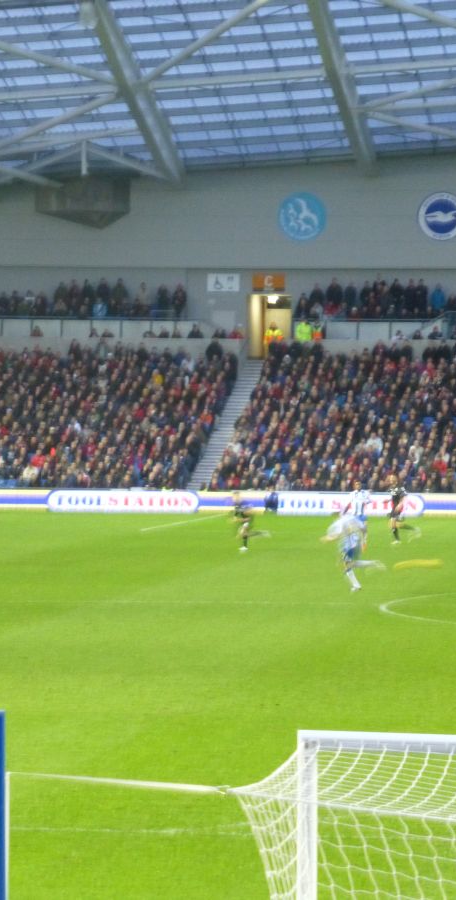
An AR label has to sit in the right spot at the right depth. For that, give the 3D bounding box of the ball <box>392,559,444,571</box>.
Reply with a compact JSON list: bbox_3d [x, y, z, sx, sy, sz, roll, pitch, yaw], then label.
[{"bbox_3d":[4.217,2.548,88.715,0.220,0.220,0.220,1,1,9],"label":"ball"}]

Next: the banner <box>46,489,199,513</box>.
[{"bbox_3d":[-3.489,1.678,132.464,5.200,0.800,0.150,1,1,9],"label":"banner"}]

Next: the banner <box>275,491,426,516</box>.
[{"bbox_3d":[3.953,1.763,131.338,5.150,0.800,0.150,1,1,9],"label":"banner"}]

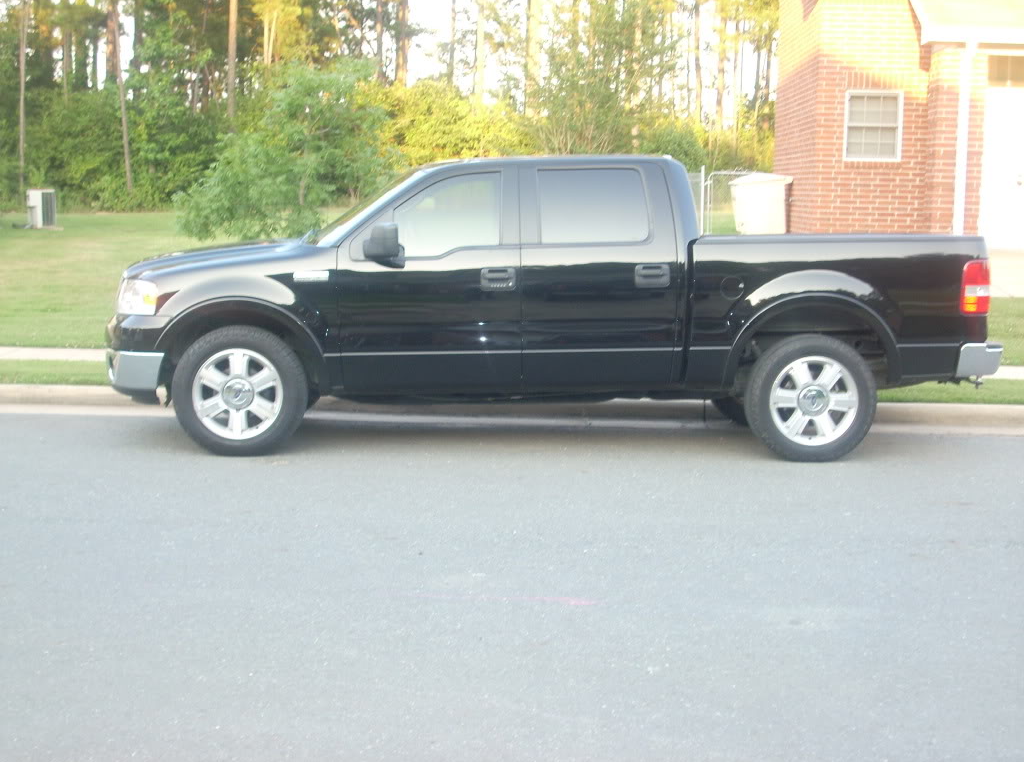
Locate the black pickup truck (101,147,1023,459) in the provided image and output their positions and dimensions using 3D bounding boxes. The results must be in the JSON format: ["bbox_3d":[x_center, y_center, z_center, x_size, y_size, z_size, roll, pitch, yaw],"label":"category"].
[{"bbox_3d":[0.187,-0.555,10.636,5.685,1.880,2.060,1,7,-3],"label":"black pickup truck"}]

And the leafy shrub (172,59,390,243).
[{"bbox_3d":[-2.861,-2.736,20.000,2.700,2.600,2.600,1,7,-3],"label":"leafy shrub"}]

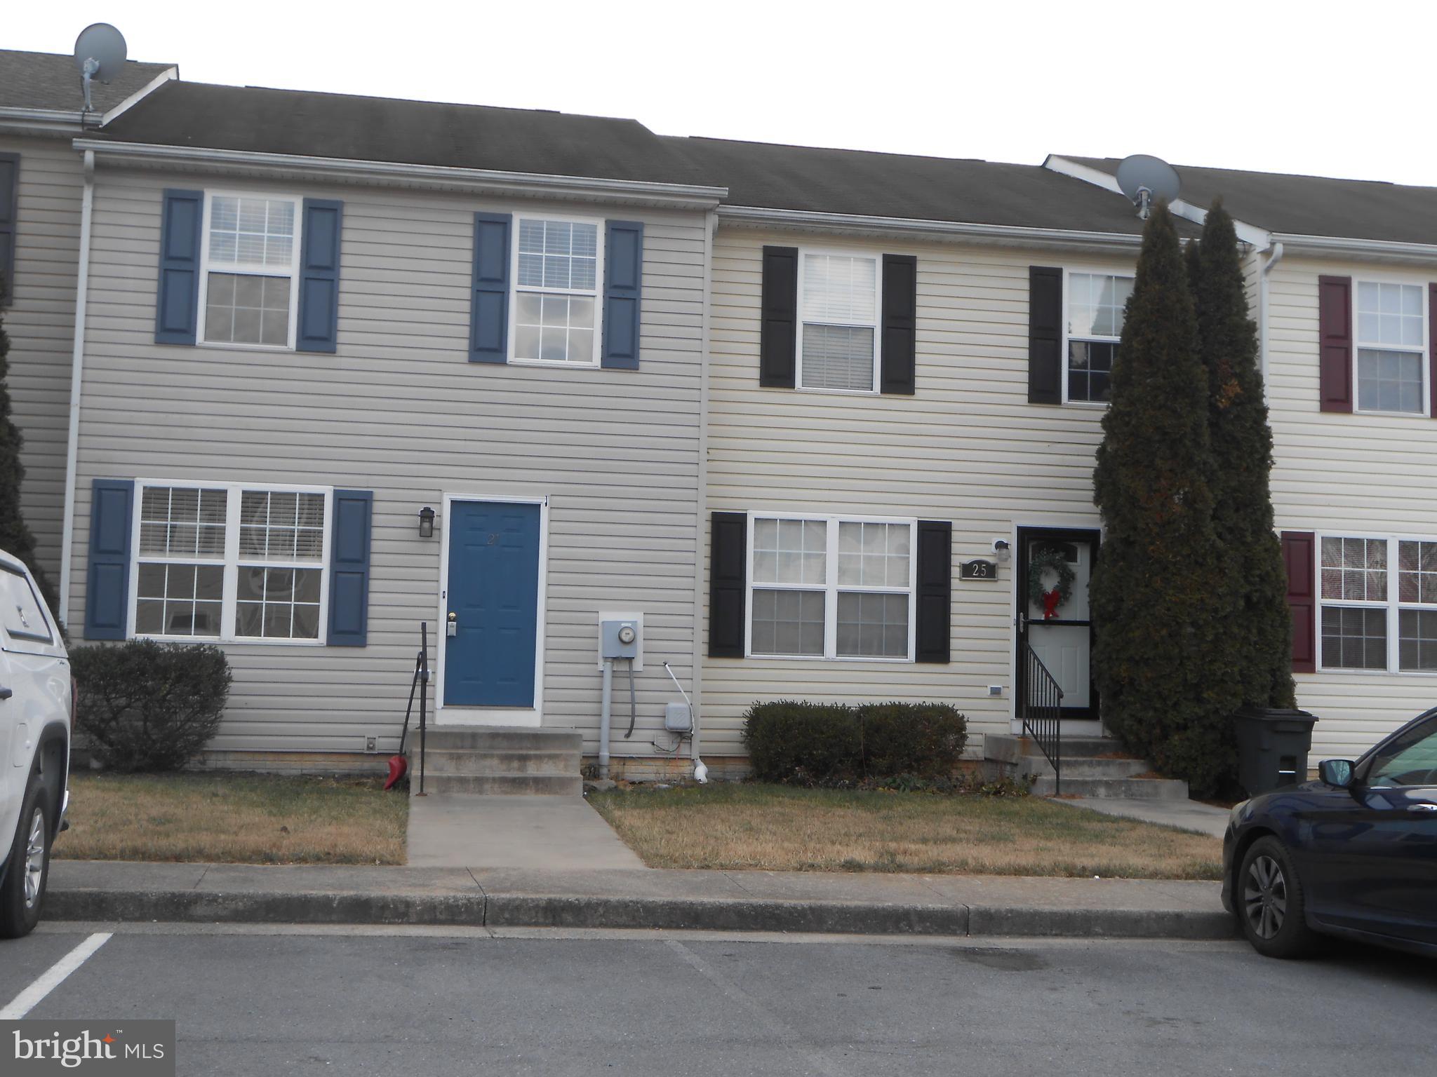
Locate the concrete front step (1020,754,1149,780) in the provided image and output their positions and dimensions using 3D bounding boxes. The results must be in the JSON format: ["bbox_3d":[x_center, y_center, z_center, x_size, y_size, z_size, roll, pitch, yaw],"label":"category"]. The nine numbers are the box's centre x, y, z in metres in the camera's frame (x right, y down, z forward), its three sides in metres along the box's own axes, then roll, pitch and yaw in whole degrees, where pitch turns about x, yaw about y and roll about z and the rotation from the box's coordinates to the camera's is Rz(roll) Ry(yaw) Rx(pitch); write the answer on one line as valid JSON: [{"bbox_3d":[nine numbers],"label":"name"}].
[{"bbox_3d":[3.784,2.324,18.413,1.470,0.190,0.400,2,-5,-10],"label":"concrete front step"}]

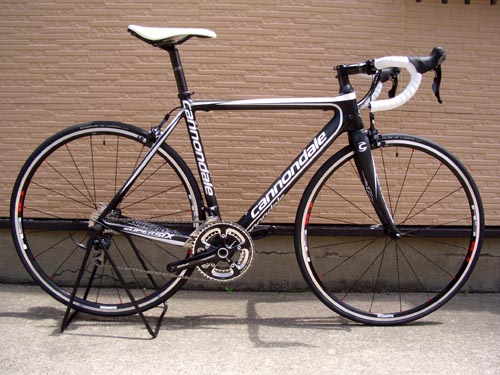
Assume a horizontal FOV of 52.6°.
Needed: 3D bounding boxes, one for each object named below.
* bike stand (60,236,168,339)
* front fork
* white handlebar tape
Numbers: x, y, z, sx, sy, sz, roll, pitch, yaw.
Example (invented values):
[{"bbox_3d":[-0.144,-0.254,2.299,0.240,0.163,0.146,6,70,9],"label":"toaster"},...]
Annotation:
[{"bbox_3d":[-0.464,0.293,1.751,0.320,0.350,0.260,1,8,-1],"label":"bike stand"},{"bbox_3d":[0.419,-0.017,1.721,0.098,0.392,0.118,-16,8,1],"label":"front fork"},{"bbox_3d":[0.429,-0.307,1.535,0.146,0.162,0.150,1,8,-1],"label":"white handlebar tape"}]

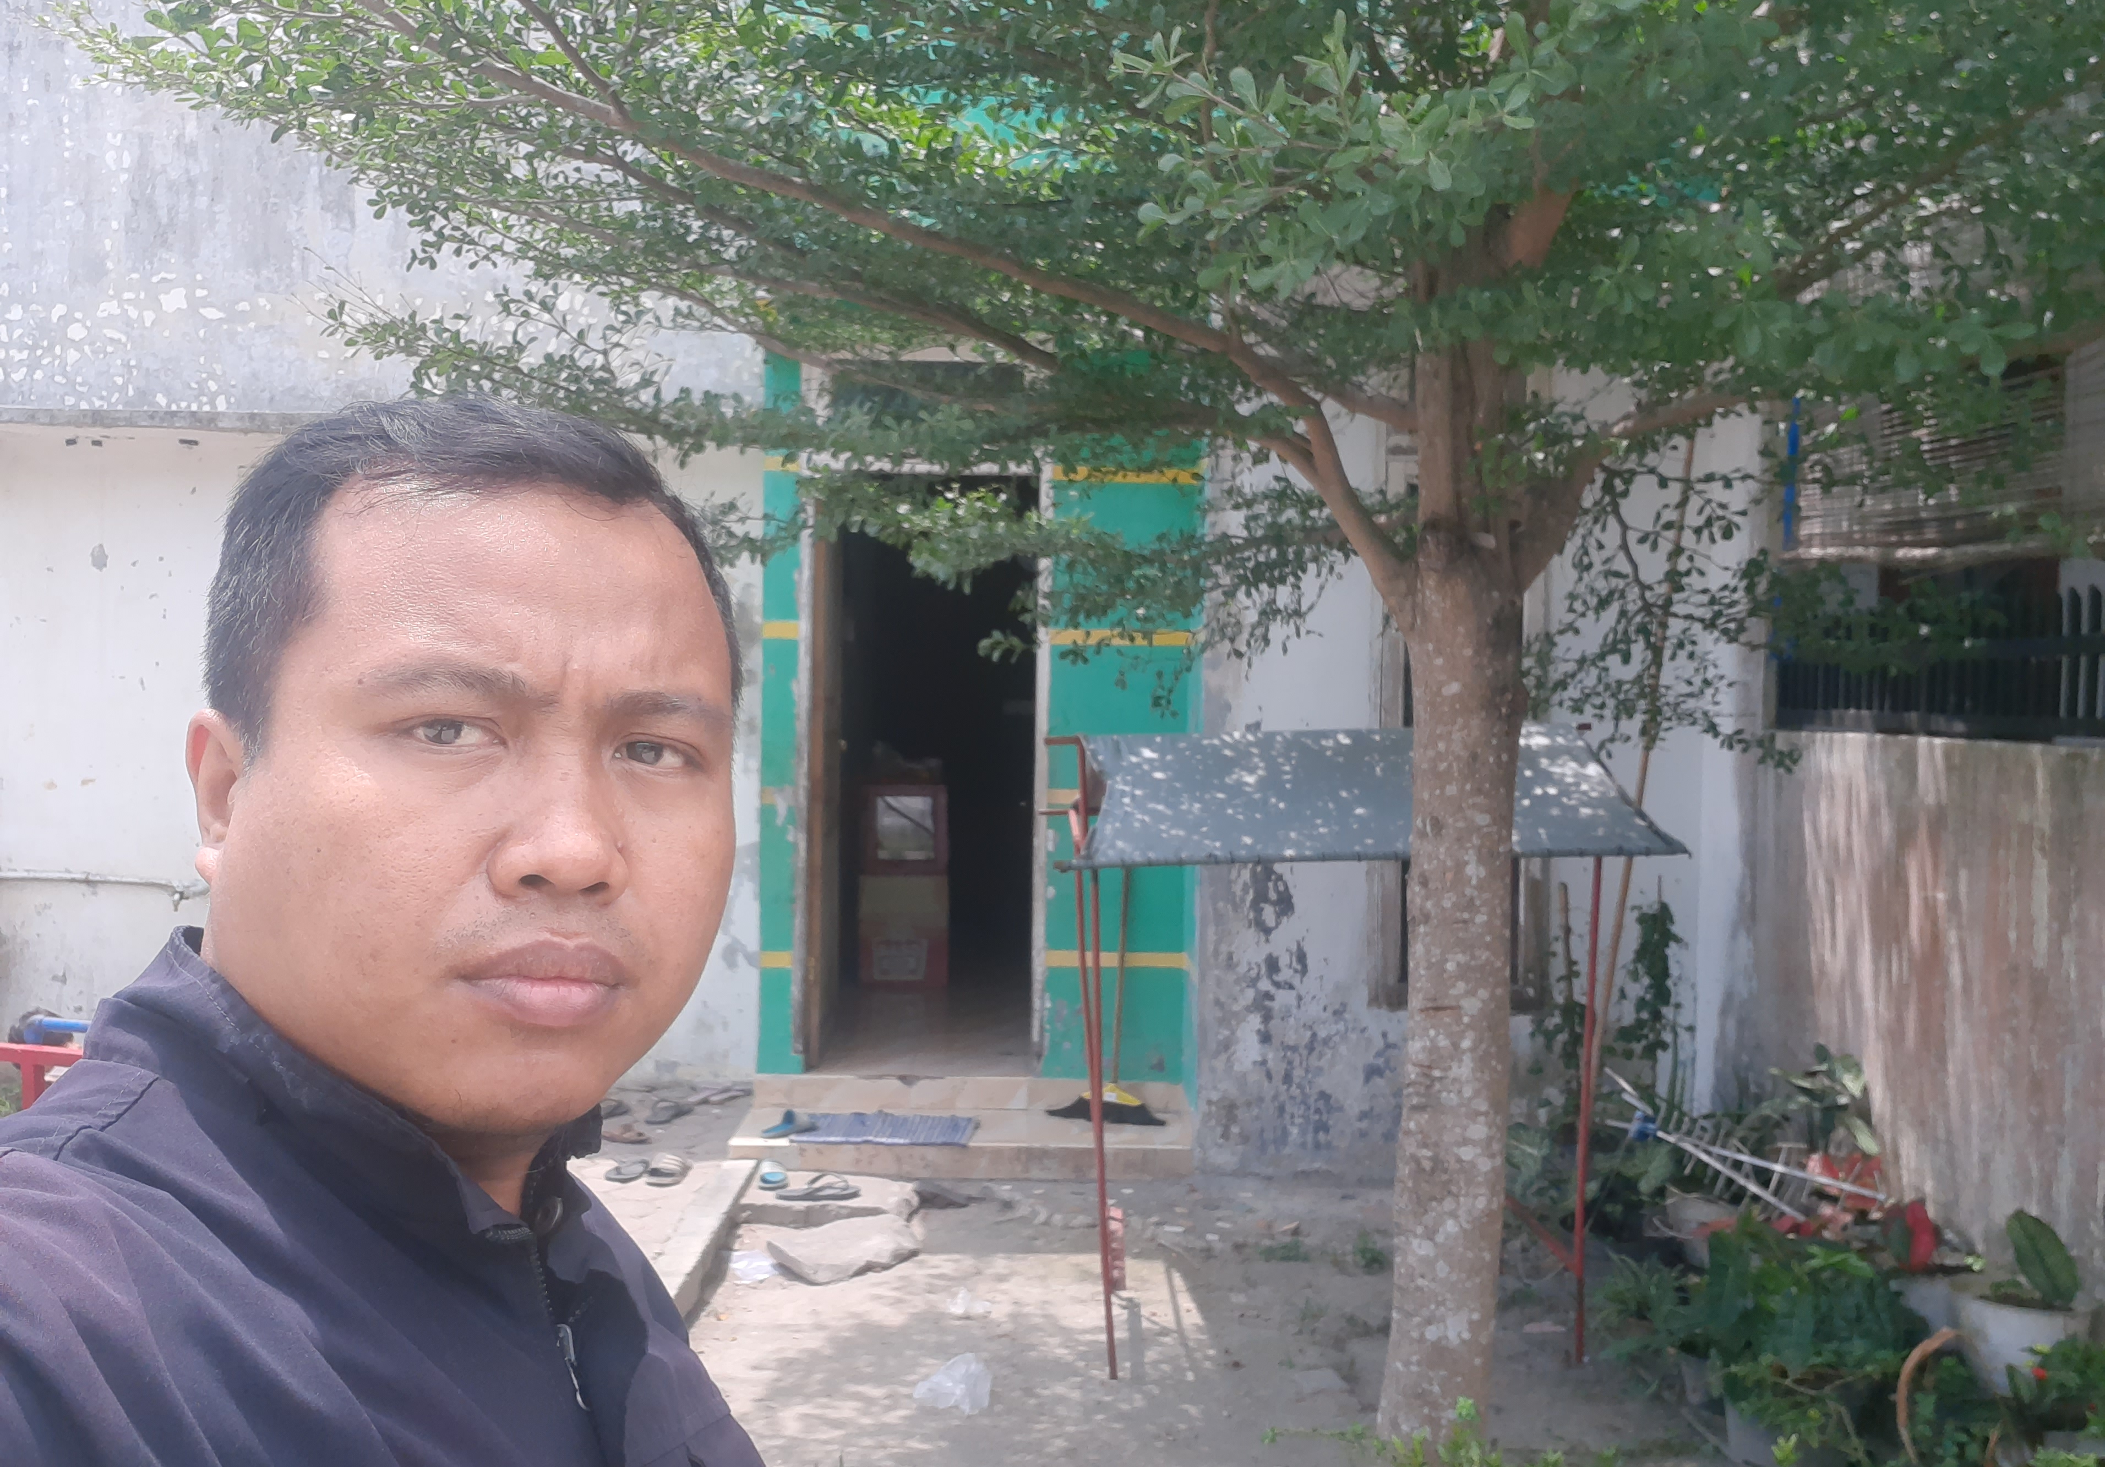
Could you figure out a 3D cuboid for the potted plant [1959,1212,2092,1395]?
[{"bbox_3d":[2.275,1.338,3.601,0.285,0.436,0.280,1,3,-3],"label":"potted plant"}]

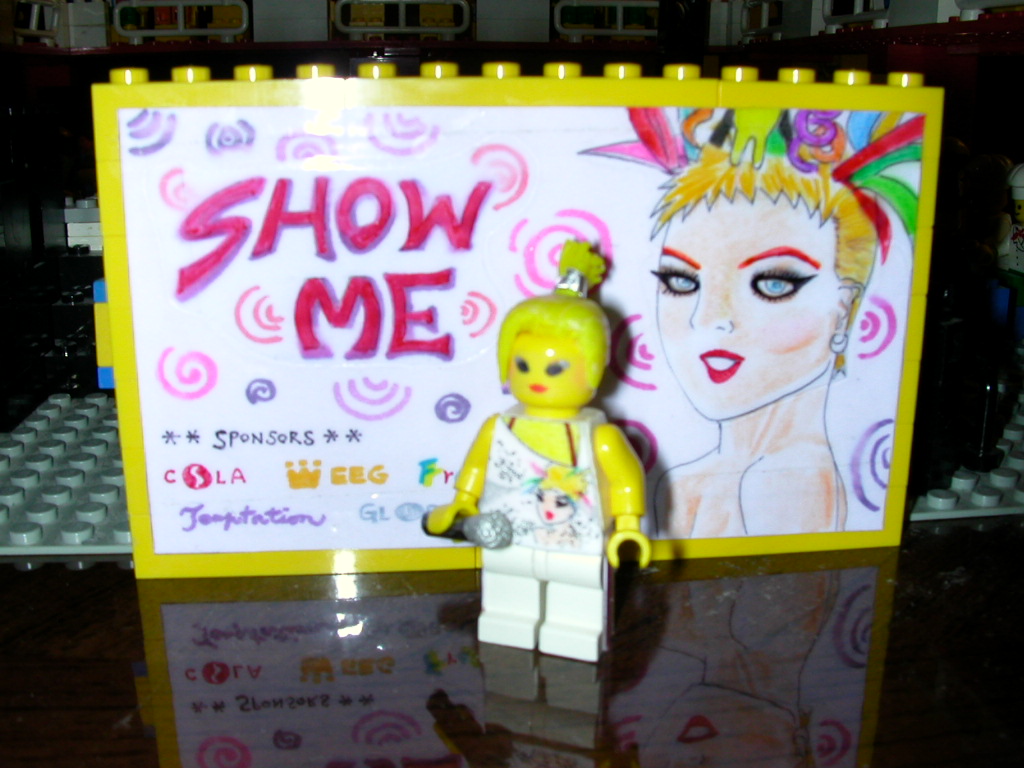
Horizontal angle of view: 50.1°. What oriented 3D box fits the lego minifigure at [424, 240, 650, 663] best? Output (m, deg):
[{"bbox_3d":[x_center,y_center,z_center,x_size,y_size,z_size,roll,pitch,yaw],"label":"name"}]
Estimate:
[{"bbox_3d":[0.004,0.008,0.131,0.028,0.049,0.015,5,16,18],"label":"lego minifigure"}]

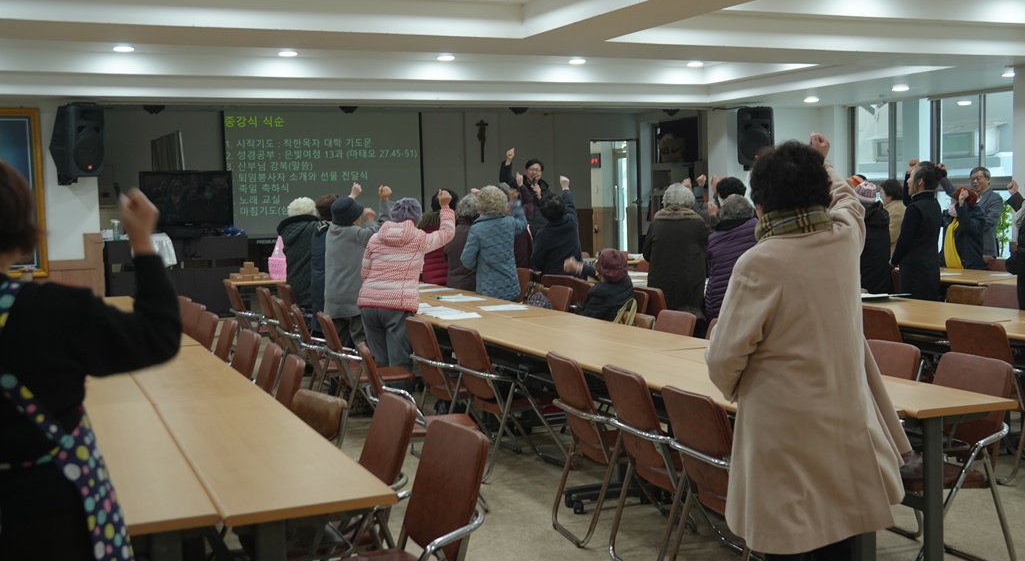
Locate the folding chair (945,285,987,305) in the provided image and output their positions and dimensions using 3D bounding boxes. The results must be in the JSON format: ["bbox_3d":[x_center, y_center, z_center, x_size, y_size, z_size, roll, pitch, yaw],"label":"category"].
[{"bbox_3d":[3.147,0.447,8.144,0.510,0.770,0.460,-4,5,-24],"label":"folding chair"}]

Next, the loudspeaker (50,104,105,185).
[{"bbox_3d":[-4.173,-1.343,10.650,0.430,0.690,0.438,8,8,30],"label":"loudspeaker"}]

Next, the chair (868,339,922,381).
[{"bbox_3d":[1.430,0.695,4.826,0.570,0.800,0.490,-3,4,-23],"label":"chair"}]

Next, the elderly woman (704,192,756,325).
[{"bbox_3d":[1.565,0.134,7.900,0.470,1.500,0.420,-1,4,4],"label":"elderly woman"}]

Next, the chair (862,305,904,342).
[{"bbox_3d":[2.424,0.544,6.670,0.570,0.800,0.490,-3,4,-23],"label":"chair"}]

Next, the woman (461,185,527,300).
[{"bbox_3d":[-0.153,0.049,8.950,0.530,1.600,0.430,0,4,14],"label":"woman"}]

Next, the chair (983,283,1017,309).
[{"bbox_3d":[3.257,0.448,7.759,0.570,0.800,0.490,-3,4,-23],"label":"chair"}]

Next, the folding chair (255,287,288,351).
[{"bbox_3d":[-1.808,0.465,9.161,0.560,0.820,0.450,-3,5,-22],"label":"folding chair"}]

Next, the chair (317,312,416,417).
[{"bbox_3d":[-0.934,0.611,7.024,0.560,0.820,0.450,-3,5,-20],"label":"chair"}]

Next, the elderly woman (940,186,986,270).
[{"bbox_3d":[4.218,-0.142,10.431,0.390,1.510,0.480,-3,5,-16],"label":"elderly woman"}]

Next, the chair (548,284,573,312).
[{"bbox_3d":[0.159,0.480,8.401,0.540,0.810,0.460,-4,5,-24],"label":"chair"}]

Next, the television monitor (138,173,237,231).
[{"bbox_3d":[-3.861,-0.948,13.150,1.110,0.700,0.200,-4,5,-27],"label":"television monitor"}]

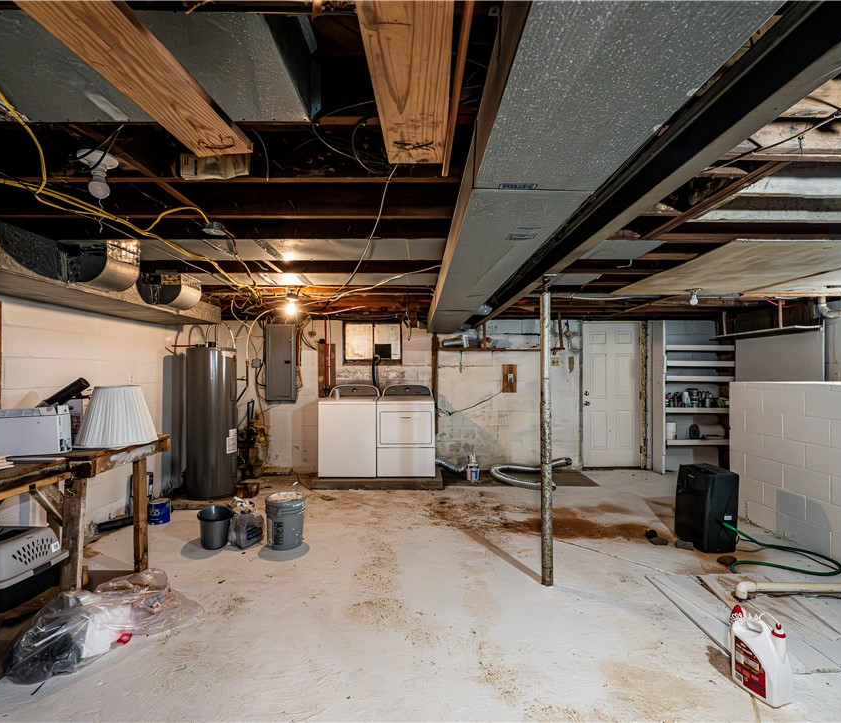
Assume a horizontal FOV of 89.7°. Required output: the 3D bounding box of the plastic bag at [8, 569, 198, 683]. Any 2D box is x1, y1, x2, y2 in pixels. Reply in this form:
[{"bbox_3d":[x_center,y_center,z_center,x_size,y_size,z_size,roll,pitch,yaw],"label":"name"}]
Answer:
[{"bbox_3d":[-1.600,1.260,2.170,0.470,0.260,0.720,0,-1,28],"label":"plastic bag"}]

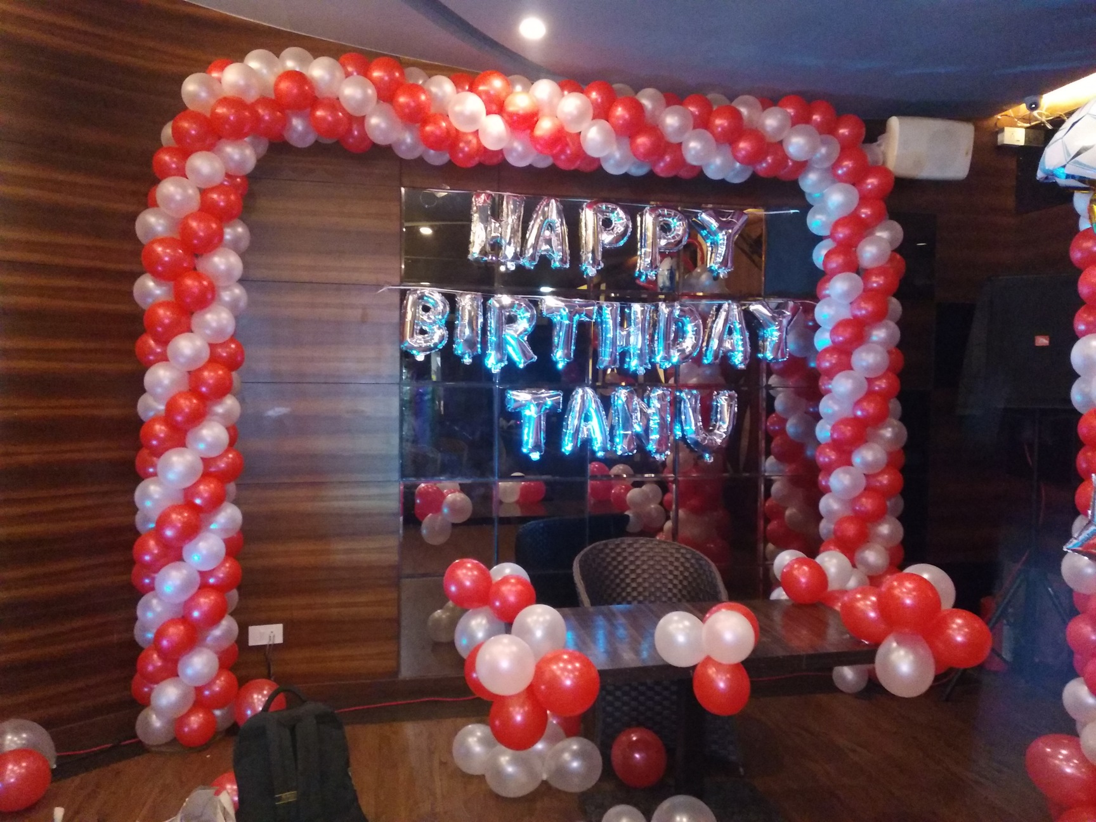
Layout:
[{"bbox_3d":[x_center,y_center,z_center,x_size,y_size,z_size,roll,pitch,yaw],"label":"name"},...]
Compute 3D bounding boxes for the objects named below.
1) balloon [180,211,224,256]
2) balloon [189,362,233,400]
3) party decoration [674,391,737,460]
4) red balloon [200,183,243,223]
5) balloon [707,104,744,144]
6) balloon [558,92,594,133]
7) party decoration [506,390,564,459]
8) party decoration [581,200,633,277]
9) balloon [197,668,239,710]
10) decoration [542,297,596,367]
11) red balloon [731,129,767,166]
[{"bbox_3d":[-1.390,-0.711,3.300,0.182,0.175,0.182,0,0,-12],"label":"balloon"},{"bbox_3d":[-1.365,-0.121,3.330,0.177,0.159,0.171,0,0,-12],"label":"balloon"},{"bbox_3d":[0.790,0.068,4.096,0.295,0.345,0.075,0,1,-11],"label":"party decoration"},{"bbox_3d":[-1.321,-0.840,3.329,0.172,0.165,0.180,0,1,-11],"label":"red balloon"},{"bbox_3d":[0.805,-1.298,3.729,0.167,0.170,0.180,0,1,-11],"label":"balloon"},{"bbox_3d":[0.122,-1.307,3.600,0.165,0.170,0.180,0,1,0],"label":"balloon"},{"bbox_3d":[-0.063,0.066,3.935,0.262,0.338,0.075,0,1,-11],"label":"party decoration"},{"bbox_3d":[0.270,-0.806,3.846,0.235,0.345,0.070,0,0,-12],"label":"party decoration"},{"bbox_3d":[-1.374,1.158,3.430,0.160,0.165,0.165,0,2,-11],"label":"balloon"},{"bbox_3d":[0.097,-0.372,3.865,0.243,0.328,0.070,0,1,-11],"label":"decoration"},{"bbox_3d":[0.890,-1.164,3.632,0.157,0.157,0.157,0,0,-12],"label":"red balloon"}]

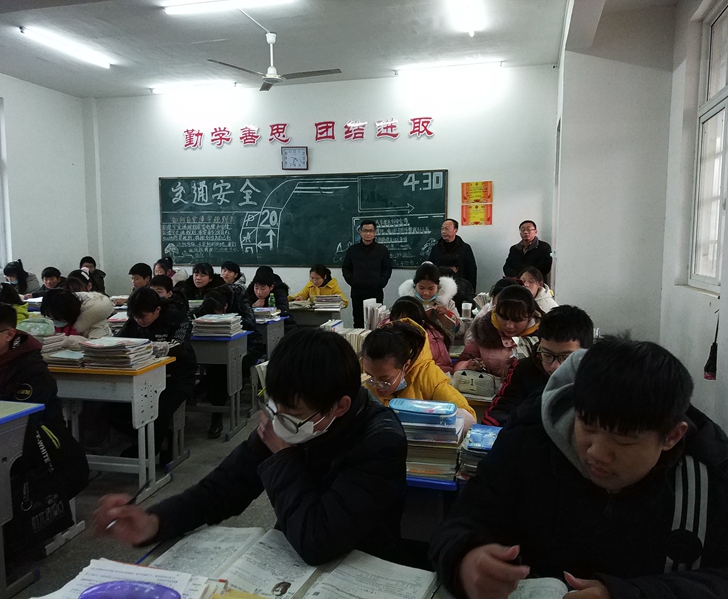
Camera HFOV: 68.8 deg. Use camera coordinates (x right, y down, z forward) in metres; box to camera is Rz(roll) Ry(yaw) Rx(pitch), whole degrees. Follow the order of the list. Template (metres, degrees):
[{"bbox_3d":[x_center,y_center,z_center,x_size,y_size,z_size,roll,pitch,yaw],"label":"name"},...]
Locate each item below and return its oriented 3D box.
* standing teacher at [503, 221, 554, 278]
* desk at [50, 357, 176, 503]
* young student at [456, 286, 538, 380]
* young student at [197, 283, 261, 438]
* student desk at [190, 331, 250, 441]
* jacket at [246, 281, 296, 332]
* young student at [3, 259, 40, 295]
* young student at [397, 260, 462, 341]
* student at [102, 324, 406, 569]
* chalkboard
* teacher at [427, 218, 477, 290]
[{"bbox_3d":[1.837,-0.024,6.034,0.540,1.735,0.360,1,6,11],"label":"standing teacher"},{"bbox_3d":[-1.503,0.754,3.227,0.600,0.735,0.400,1,6,11],"label":"desk"},{"bbox_3d":[0.751,0.544,2.897,0.580,1.235,0.650,1,6,11],"label":"young student"},{"bbox_3d":[-1.175,0.433,4.607,0.550,1.180,0.800,2,7,14],"label":"young student"},{"bbox_3d":[-1.263,0.650,4.259,0.600,0.735,0.400,1,6,11],"label":"student desk"},{"bbox_3d":[-0.980,0.111,5.516,0.560,0.640,0.480,2,7,14],"label":"jacket"},{"bbox_3d":[-4.009,0.196,6.280,0.480,1.260,0.650,2,7,14],"label":"young student"},{"bbox_3d":[0.491,0.407,4.131,0.540,1.340,0.680,2,7,14],"label":"young student"},{"bbox_3d":[-0.255,0.683,1.403,0.720,1.255,0.640,3,6,23],"label":"student"},{"bbox_3d":[-0.923,-1.027,6.962,3.972,1.218,0.050,2,7,14],"label":"chalkboard"},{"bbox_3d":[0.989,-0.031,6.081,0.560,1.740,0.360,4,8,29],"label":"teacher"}]

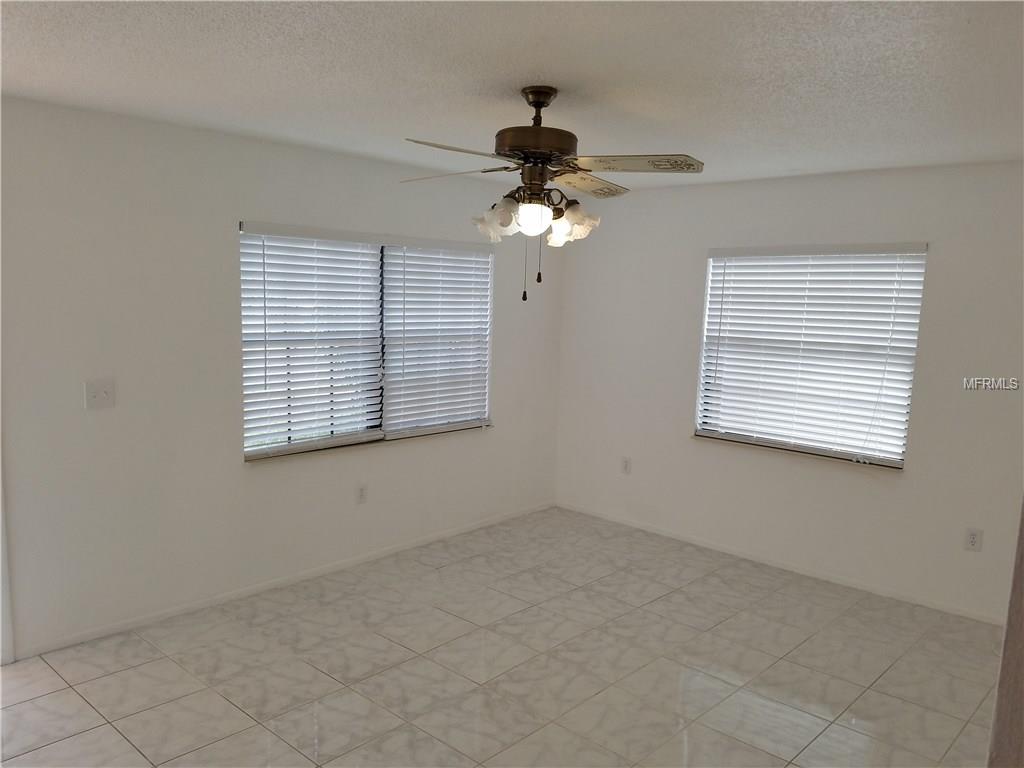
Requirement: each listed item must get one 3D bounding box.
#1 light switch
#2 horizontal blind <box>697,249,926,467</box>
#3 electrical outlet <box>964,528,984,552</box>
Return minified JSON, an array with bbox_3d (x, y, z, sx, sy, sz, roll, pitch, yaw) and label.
[{"bbox_3d":[-1.882,0.046,3.523,0.020,0.125,0.127,7,9,42],"label":"light switch"},{"bbox_3d":[1.794,-0.208,4.781,1.335,1.275,0.100,8,9,42],"label":"horizontal blind"},{"bbox_3d":[2.506,0.851,4.173,0.083,0.124,0.013,8,9,42],"label":"electrical outlet"}]

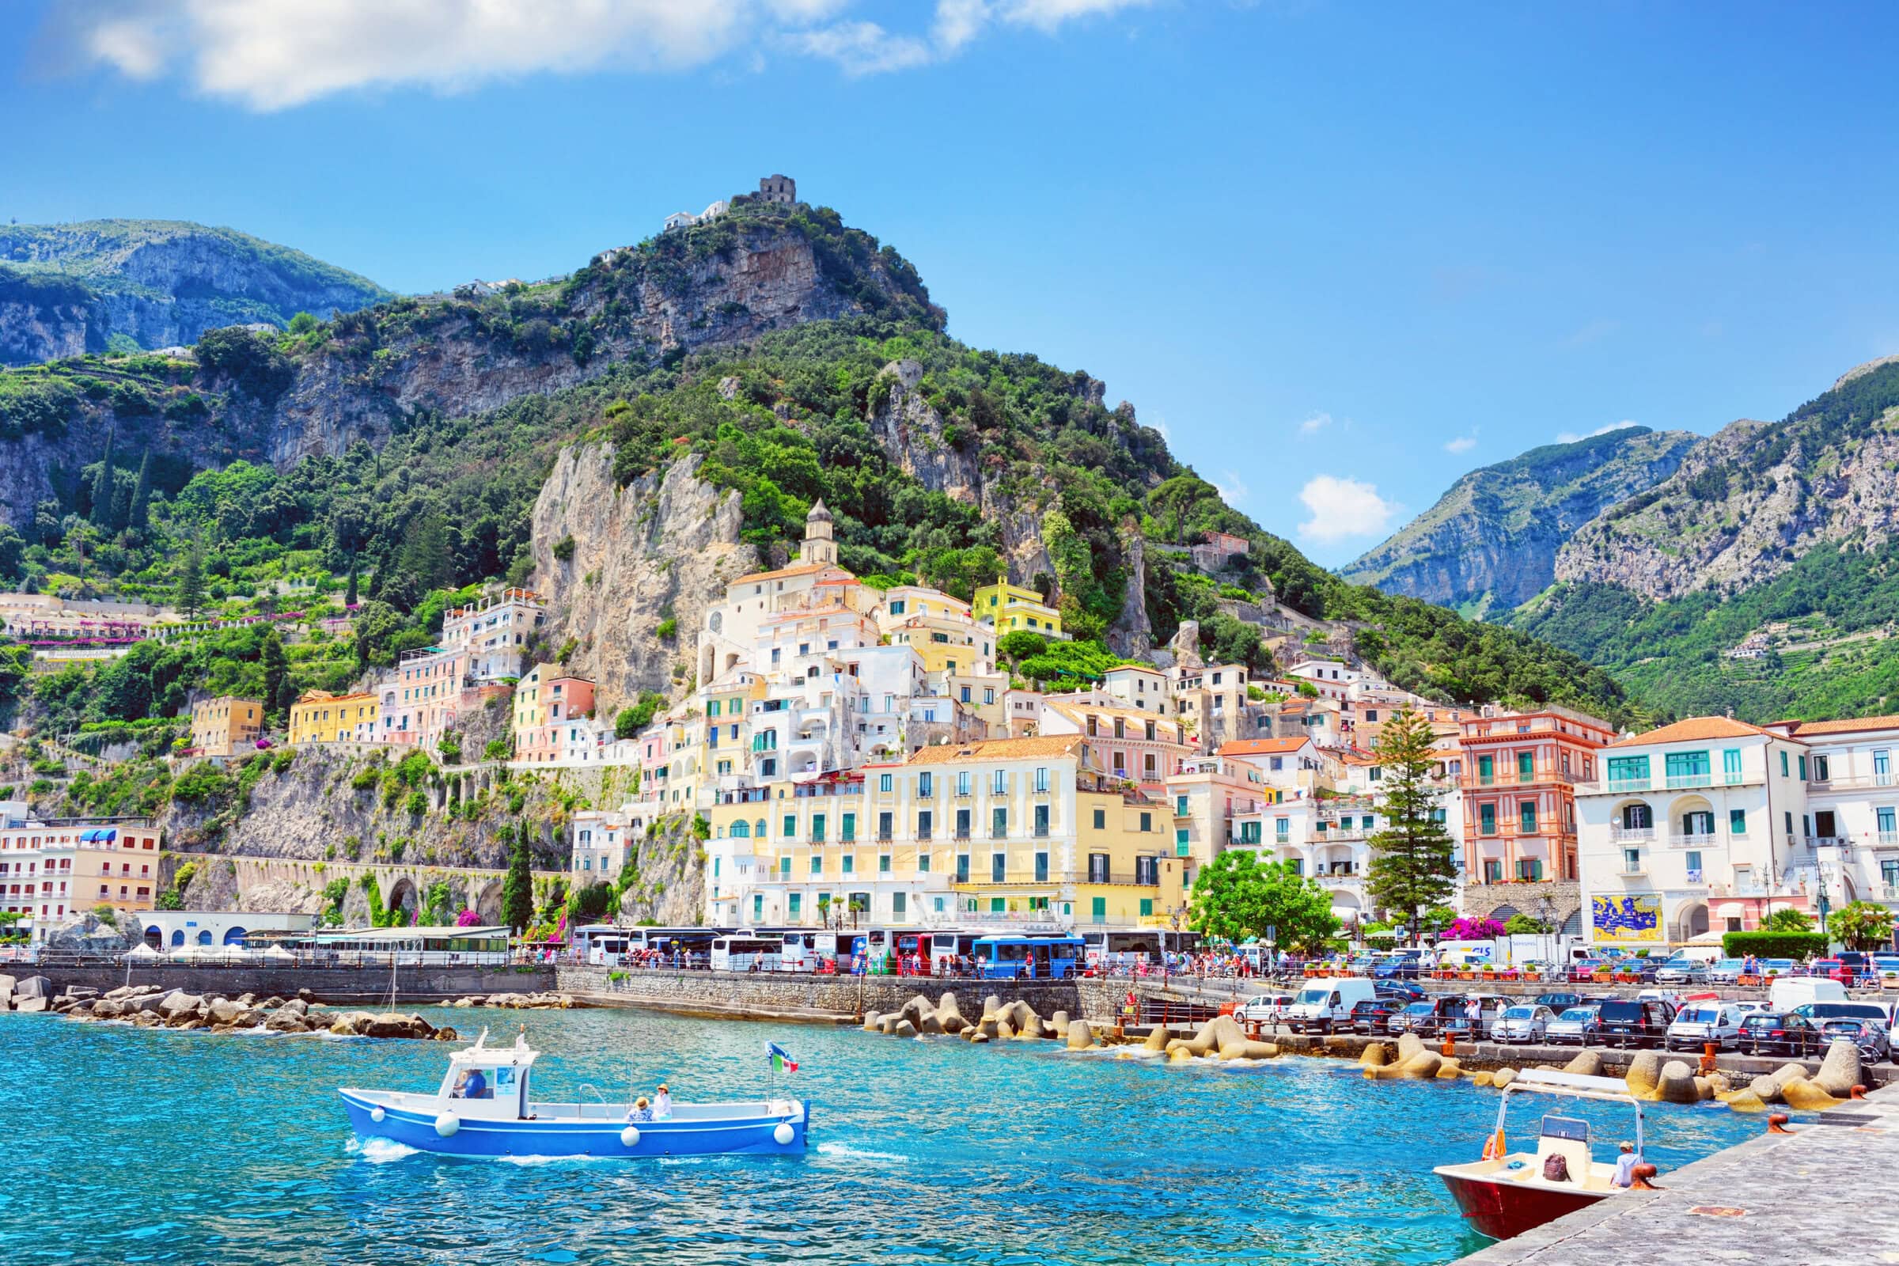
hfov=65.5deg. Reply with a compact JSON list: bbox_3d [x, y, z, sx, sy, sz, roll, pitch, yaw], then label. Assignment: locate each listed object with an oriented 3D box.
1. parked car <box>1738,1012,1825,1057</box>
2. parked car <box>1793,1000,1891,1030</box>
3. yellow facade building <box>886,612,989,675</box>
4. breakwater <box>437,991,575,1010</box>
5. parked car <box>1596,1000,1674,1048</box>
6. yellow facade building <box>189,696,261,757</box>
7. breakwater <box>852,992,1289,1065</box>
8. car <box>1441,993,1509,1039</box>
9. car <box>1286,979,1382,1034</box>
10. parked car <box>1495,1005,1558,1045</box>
[{"bbox_3d":[32.141,15.437,56.894,4.350,1.460,1.770,11,-15,-43],"label":"parked car"},{"bbox_3d":[36.132,16.358,61.512,4.700,1.770,1.870,-8,-14,38],"label":"parked car"},{"bbox_3d":[-1.348,2.128,180.000,11.500,7.300,7.000,6,-13,-27],"label":"yellow facade building"},{"bbox_3d":[-35.441,29.408,118.000,10.800,1.350,3.600,1,-11,0],"label":"breakwater"},{"bbox_3d":[27.785,15.754,59.800,1.900,1.870,4.750,-9,-15,40],"label":"parked car"},{"bbox_3d":[-119.490,15.869,245.000,11.700,9.300,6.000,-8,-14,36],"label":"yellow facade building"},{"bbox_3d":[5.186,20.325,77.000,26.000,2.400,5.000,-11,-16,44],"label":"breakwater"},{"bbox_3d":[23.524,17.073,65.831,1.880,1.860,4.750,-8,-14,37],"label":"car"},{"bbox_3d":[18.108,17.508,69.500,2.000,2.450,5.000,-11,-16,43],"label":"car"},{"bbox_3d":[24.430,16.505,62.375,1.670,1.490,3.750,-8,-14,37],"label":"parked car"}]

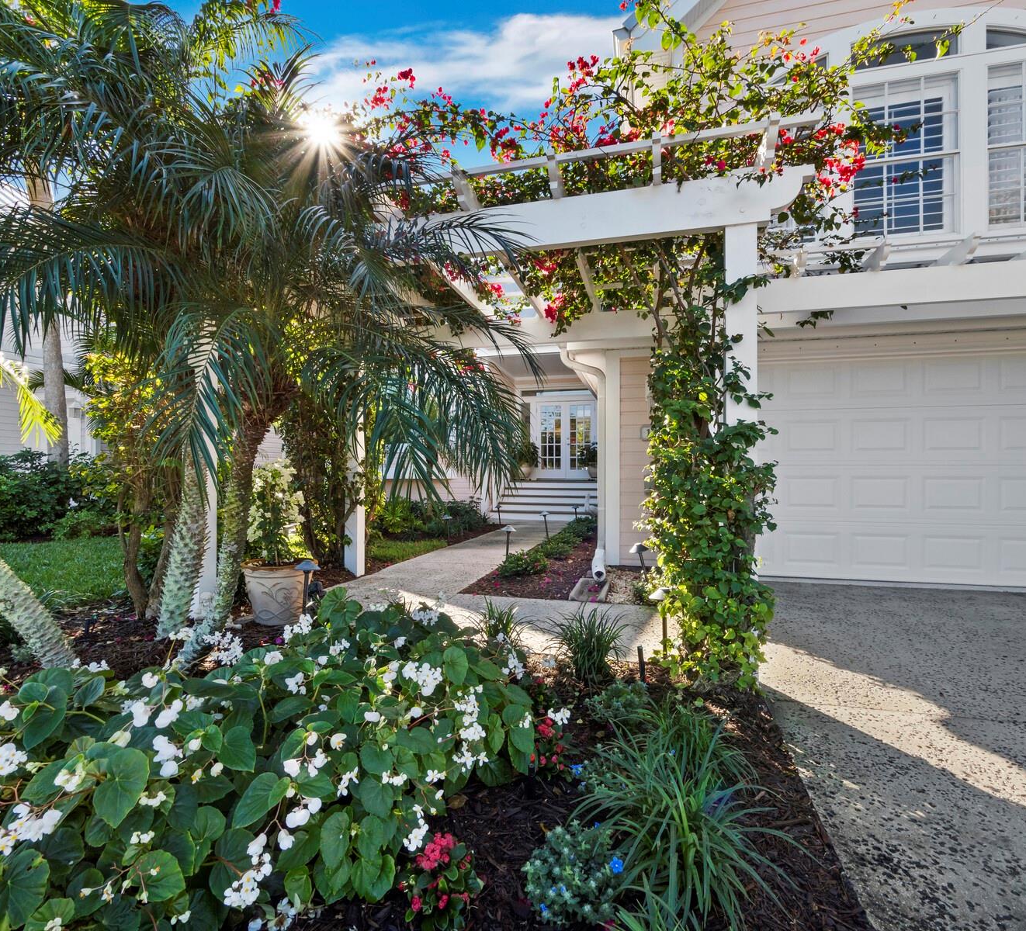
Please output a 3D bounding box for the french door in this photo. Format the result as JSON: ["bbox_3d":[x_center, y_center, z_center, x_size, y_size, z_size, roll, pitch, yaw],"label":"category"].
[{"bbox_3d":[1.380,-0.685,13.100,1.540,2.060,0.100,0,0,12],"label":"french door"}]

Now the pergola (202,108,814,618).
[{"bbox_3d":[-0.235,-0.250,3.870,3.950,2.710,2.420,0,0,15],"label":"pergola"}]

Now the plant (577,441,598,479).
[{"bbox_3d":[2.020,-0.130,12.500,0.780,0.960,0.750,0,0,12],"label":"plant"}]

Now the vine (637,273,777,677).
[{"bbox_3d":[0.985,0.080,2.570,0.610,2.040,0.520,0,0,15],"label":"vine"}]

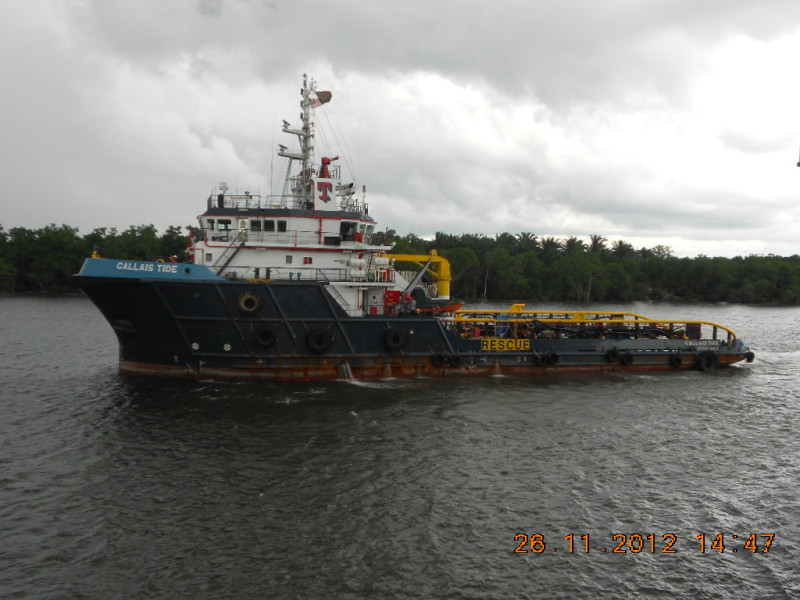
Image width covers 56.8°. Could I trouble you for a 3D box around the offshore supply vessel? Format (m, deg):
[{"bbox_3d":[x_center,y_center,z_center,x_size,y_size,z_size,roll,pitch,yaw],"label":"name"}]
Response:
[{"bbox_3d":[2.800,-5.630,66.360,59.300,26.400,14.600,0,3,-15],"label":"offshore supply vessel"}]

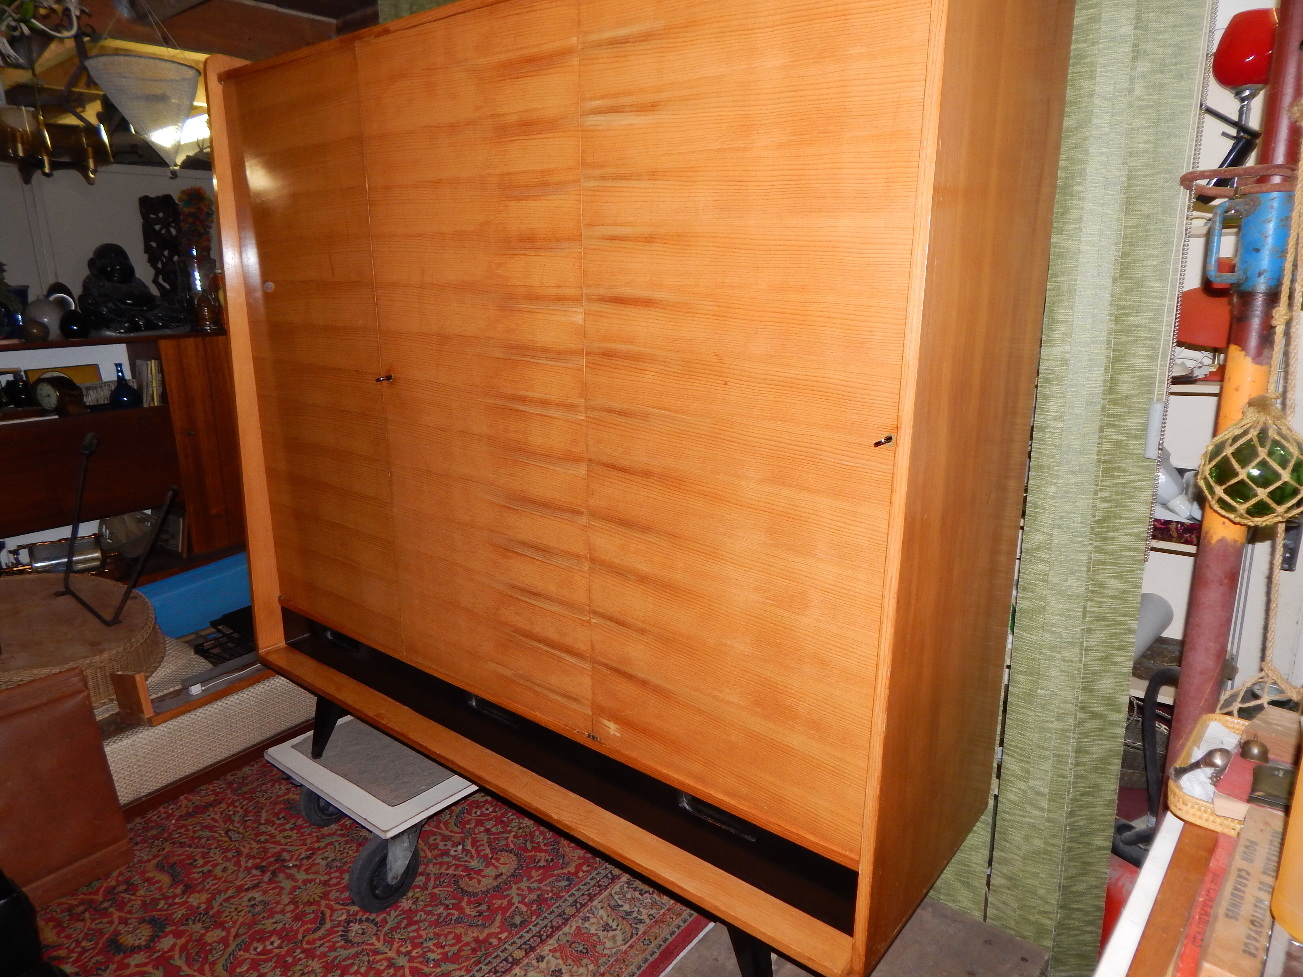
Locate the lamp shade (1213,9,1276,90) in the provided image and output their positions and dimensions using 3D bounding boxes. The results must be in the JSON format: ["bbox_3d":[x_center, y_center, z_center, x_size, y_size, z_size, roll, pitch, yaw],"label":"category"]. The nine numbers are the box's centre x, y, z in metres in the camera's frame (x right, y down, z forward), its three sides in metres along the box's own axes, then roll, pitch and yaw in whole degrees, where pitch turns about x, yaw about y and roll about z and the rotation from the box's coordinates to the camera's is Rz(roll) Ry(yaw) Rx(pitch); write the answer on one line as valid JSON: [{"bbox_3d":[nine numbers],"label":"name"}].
[{"bbox_3d":[1.242,-0.896,1.700,0.141,0.133,0.141,11,17,37],"label":"lamp shade"}]

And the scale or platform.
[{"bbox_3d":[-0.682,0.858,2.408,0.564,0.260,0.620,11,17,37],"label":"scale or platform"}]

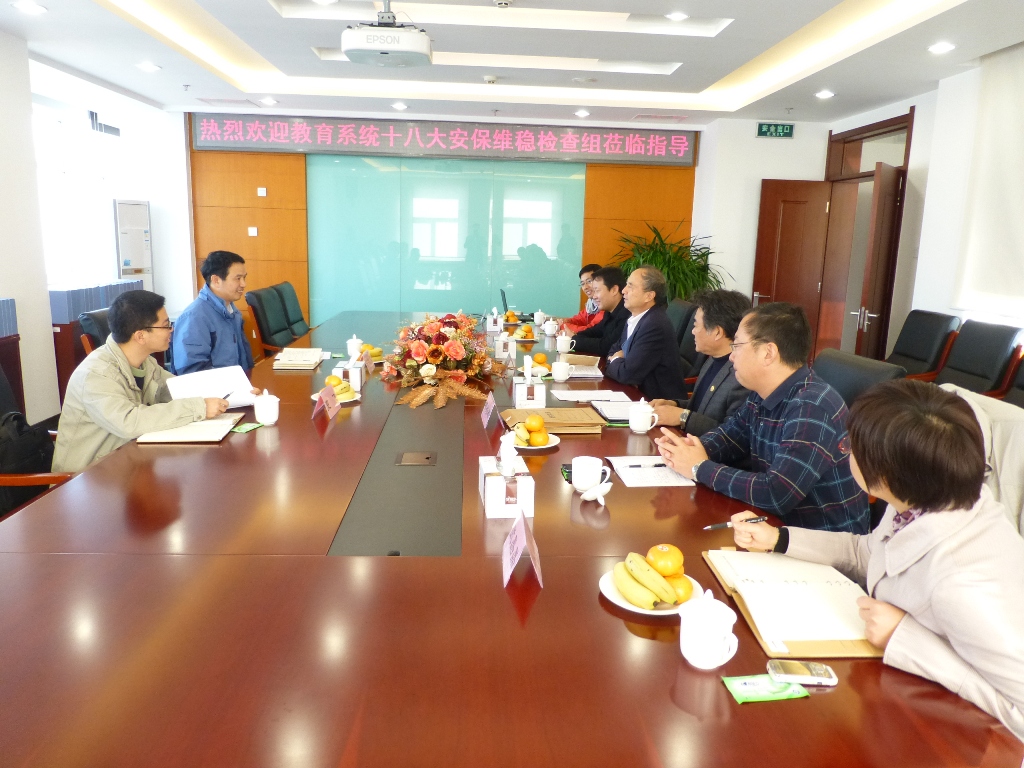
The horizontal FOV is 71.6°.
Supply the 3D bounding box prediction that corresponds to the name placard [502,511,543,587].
[{"bbox_3d":[0.025,0.353,1.552,0.082,0.097,0.203,1,11,-4],"label":"name placard"}]

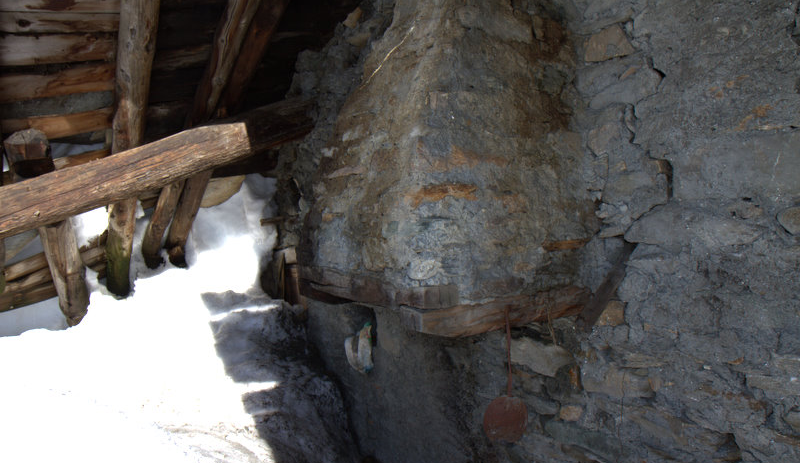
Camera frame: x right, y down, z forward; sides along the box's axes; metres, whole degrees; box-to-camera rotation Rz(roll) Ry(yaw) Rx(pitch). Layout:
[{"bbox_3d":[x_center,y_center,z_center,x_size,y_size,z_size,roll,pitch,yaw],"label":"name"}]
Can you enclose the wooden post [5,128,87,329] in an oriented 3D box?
[{"bbox_3d":[-1.396,0.022,2.410,0.135,0.850,0.135,-2,30,-11],"label":"wooden post"}]

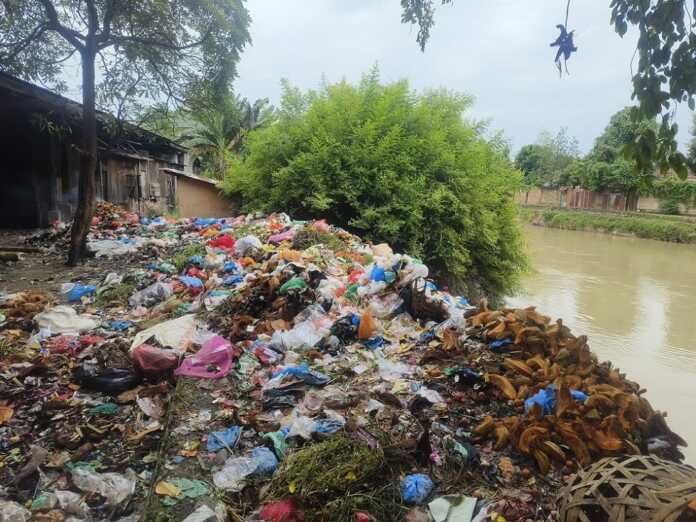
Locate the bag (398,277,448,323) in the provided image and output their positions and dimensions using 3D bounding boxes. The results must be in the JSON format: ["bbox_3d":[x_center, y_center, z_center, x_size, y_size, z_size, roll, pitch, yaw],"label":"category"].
[{"bbox_3d":[0.900,0.470,5.500,0.570,0.440,0.450,0,8,0],"label":"bag"}]

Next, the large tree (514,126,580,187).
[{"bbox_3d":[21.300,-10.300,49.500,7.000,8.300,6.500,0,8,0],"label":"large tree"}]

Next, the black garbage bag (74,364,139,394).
[{"bbox_3d":[-1.870,0.920,3.600,0.500,0.200,0.340,0,8,0],"label":"black garbage bag"}]

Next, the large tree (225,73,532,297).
[{"bbox_3d":[0.600,-1.750,9.850,6.300,4.800,5.300,0,8,0],"label":"large tree"}]

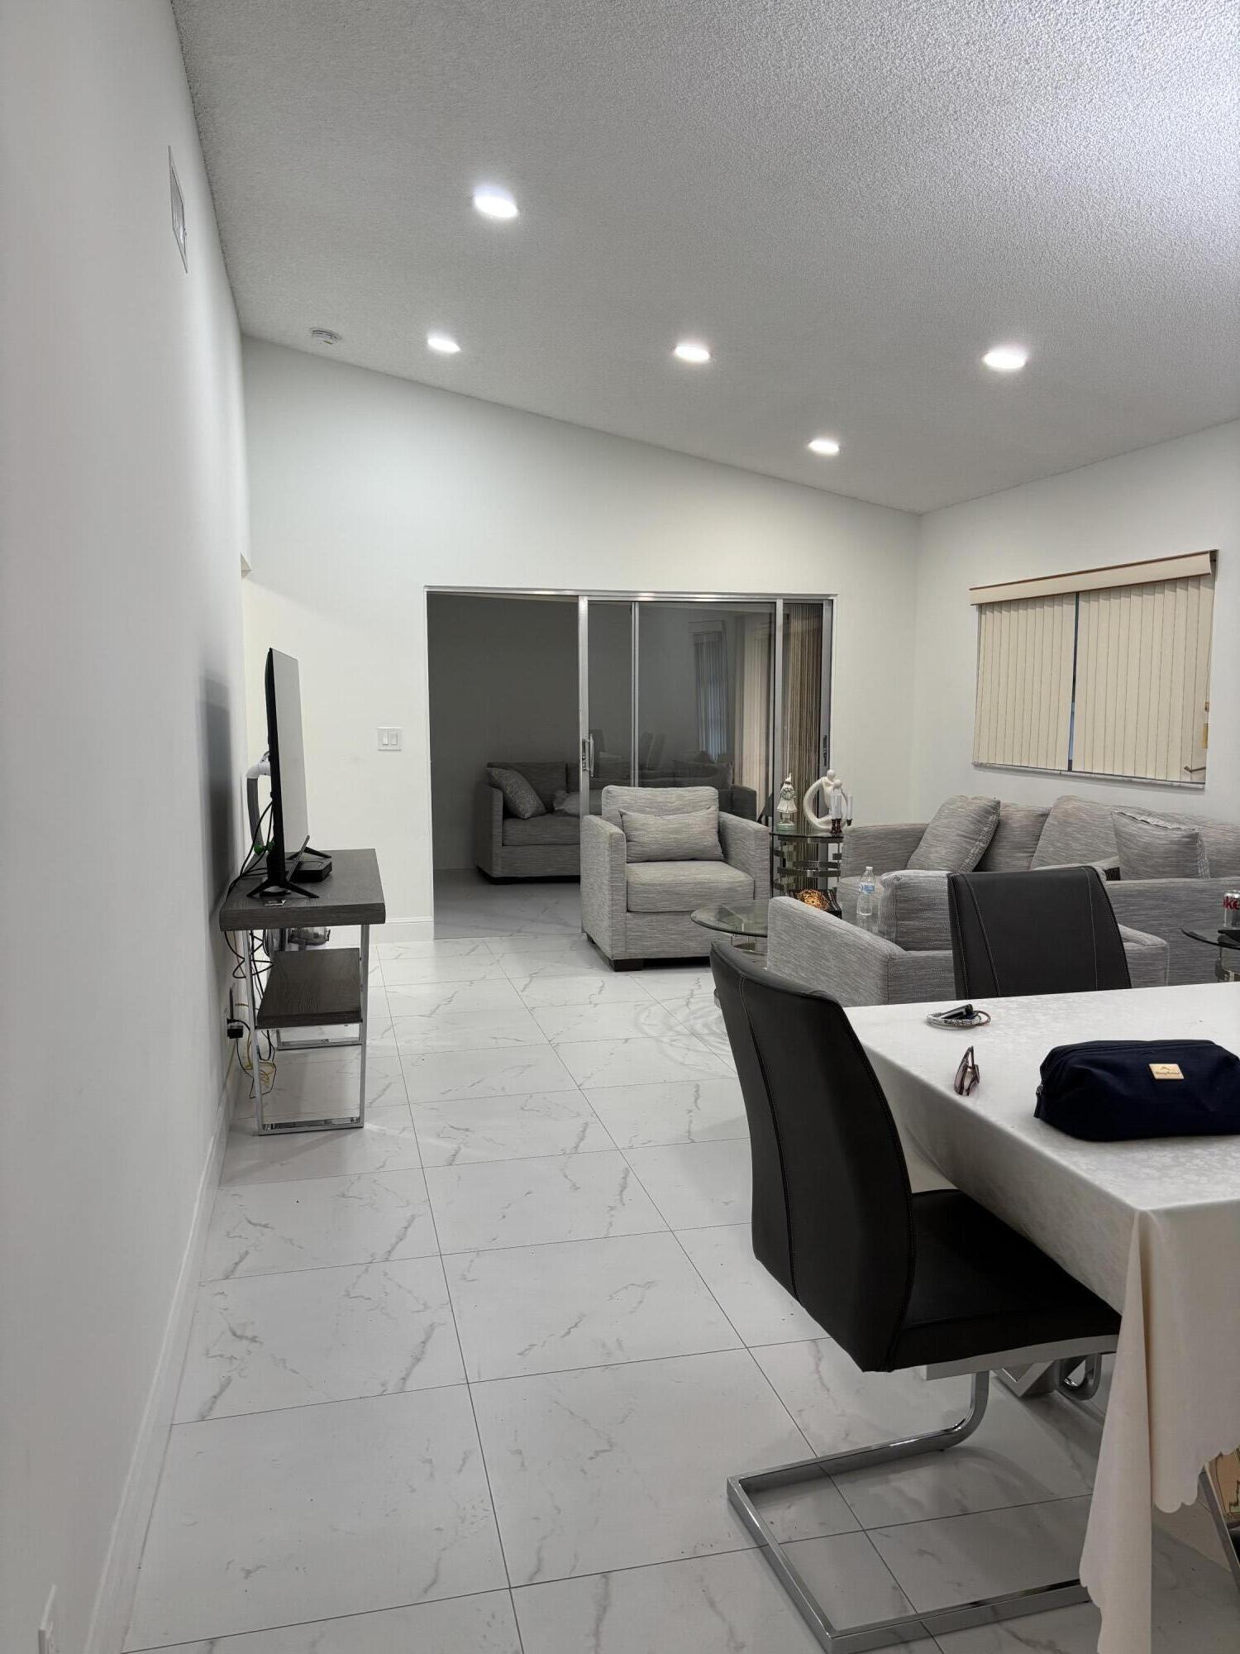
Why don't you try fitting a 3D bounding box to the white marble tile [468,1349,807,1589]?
[{"bbox_3d":[0.050,1.180,2.344,0.606,0.010,0.604,-2,6,-13],"label":"white marble tile"}]

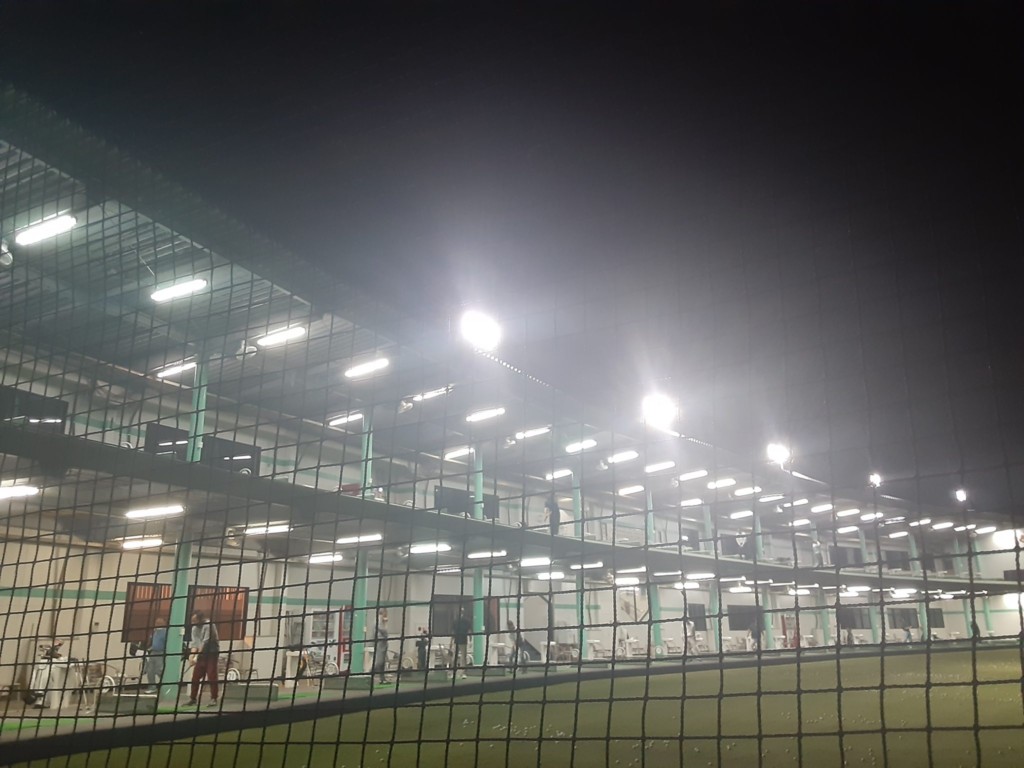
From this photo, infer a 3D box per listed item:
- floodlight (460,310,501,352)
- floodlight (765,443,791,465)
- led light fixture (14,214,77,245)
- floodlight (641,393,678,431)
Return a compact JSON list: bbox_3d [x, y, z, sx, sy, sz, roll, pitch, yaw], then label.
[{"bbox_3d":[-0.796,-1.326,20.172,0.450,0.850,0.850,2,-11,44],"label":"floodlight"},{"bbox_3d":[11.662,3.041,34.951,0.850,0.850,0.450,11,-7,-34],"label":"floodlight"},{"bbox_3d":[-6.861,-2.272,11.759,1.200,0.120,0.150,-9,-19,23],"label":"led light fixture"},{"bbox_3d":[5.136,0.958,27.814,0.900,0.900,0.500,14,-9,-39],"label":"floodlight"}]

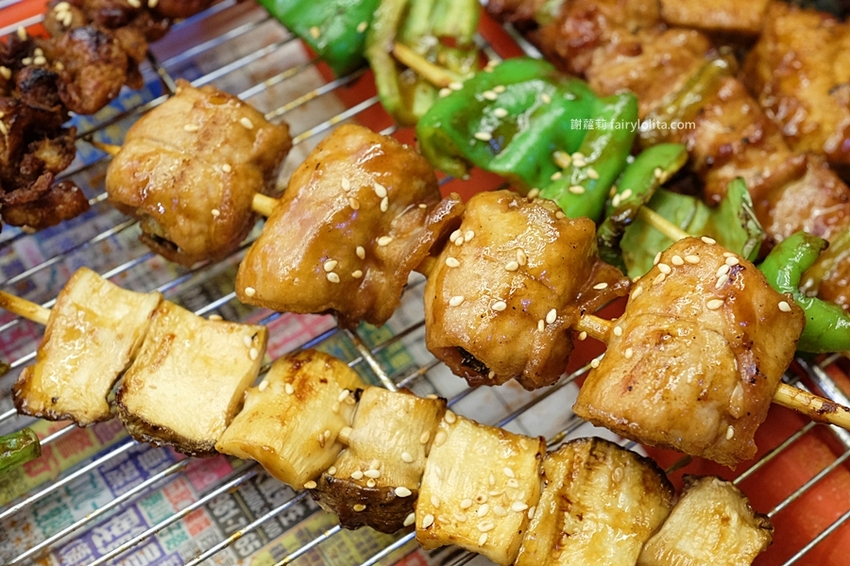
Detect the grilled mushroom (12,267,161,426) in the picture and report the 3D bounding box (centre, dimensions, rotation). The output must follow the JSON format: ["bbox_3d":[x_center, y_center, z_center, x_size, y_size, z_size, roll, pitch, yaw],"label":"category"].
[{"bbox_3d":[-0.083,0.016,0.204,0.021,0.020,0.037,17,66,3],"label":"grilled mushroom"}]

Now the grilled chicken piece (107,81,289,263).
[{"bbox_3d":[-0.060,-0.029,0.220,0.034,0.032,0.042,30,67,9],"label":"grilled chicken piece"}]

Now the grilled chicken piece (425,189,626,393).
[{"bbox_3d":[0.025,0.002,0.207,0.043,0.035,0.042,21,66,5],"label":"grilled chicken piece"}]

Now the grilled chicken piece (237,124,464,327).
[{"bbox_3d":[-0.019,-0.015,0.214,0.036,0.034,0.047,25,67,7],"label":"grilled chicken piece"}]

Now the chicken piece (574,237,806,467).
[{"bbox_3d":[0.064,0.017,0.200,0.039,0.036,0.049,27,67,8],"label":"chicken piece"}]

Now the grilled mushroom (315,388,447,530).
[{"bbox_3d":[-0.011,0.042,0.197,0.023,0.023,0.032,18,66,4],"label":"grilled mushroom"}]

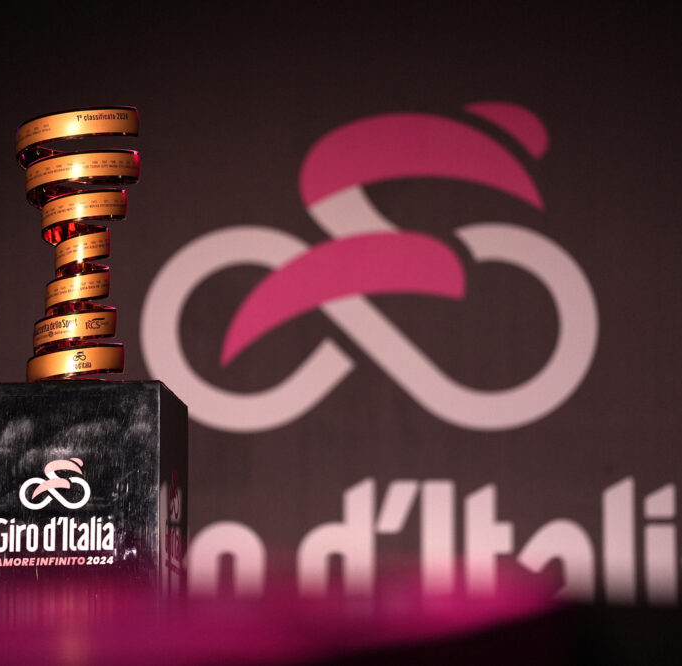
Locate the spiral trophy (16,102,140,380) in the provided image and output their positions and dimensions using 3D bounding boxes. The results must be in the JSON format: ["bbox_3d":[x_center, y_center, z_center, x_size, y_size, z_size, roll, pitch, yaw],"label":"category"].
[{"bbox_3d":[-0.493,-0.152,9.600,0.228,0.538,0.226,0,-7,-4],"label":"spiral trophy"}]

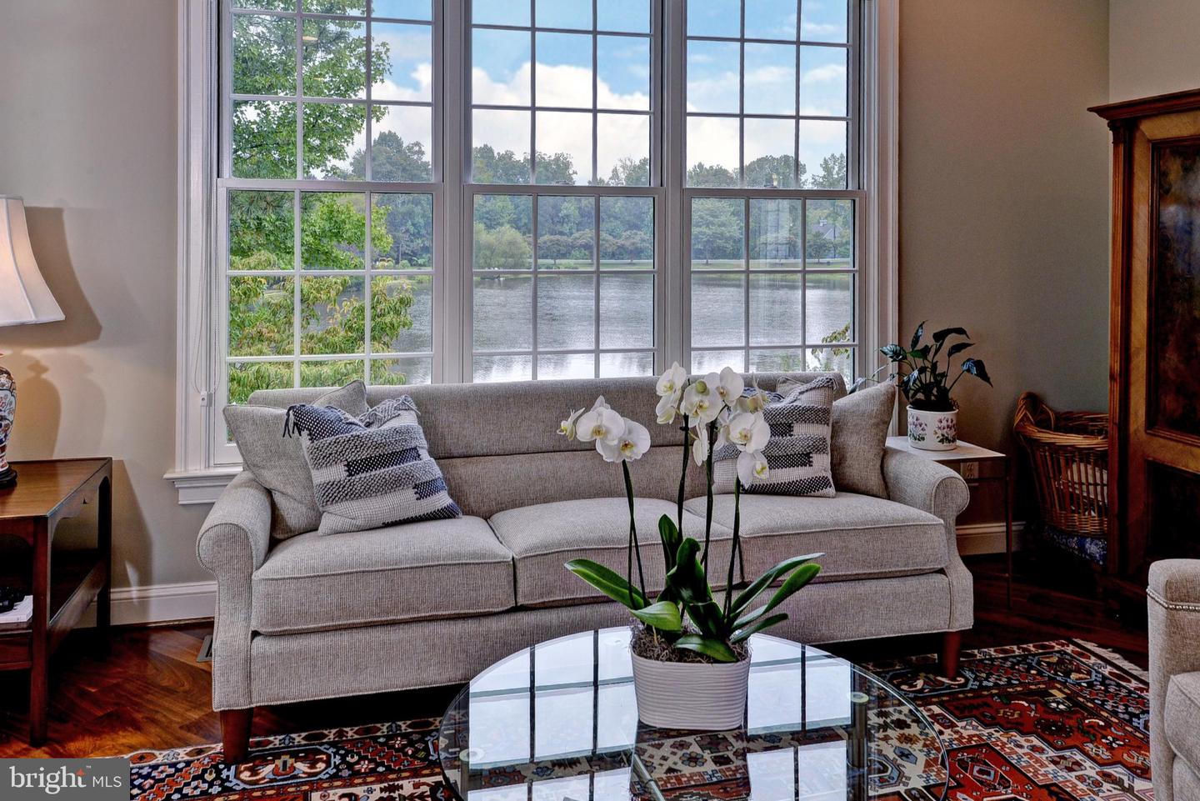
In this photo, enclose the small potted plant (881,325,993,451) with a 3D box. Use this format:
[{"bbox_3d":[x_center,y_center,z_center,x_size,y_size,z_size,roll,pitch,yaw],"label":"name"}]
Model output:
[{"bbox_3d":[1.259,-0.054,3.372,0.414,0.471,0.360,1,6,11],"label":"small potted plant"}]

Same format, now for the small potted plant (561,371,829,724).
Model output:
[{"bbox_3d":[0.160,0.257,1.596,0.447,0.628,0.310,0,6,3],"label":"small potted plant"}]

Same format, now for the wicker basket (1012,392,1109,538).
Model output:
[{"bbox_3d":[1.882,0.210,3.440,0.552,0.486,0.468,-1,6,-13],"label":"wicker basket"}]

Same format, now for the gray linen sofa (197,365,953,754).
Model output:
[{"bbox_3d":[-0.029,0.386,2.840,2.148,0.792,0.894,-1,6,-13],"label":"gray linen sofa"}]

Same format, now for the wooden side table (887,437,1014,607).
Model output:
[{"bbox_3d":[1.223,0.443,3.332,0.396,0.532,0.396,-1,6,-13],"label":"wooden side table"}]

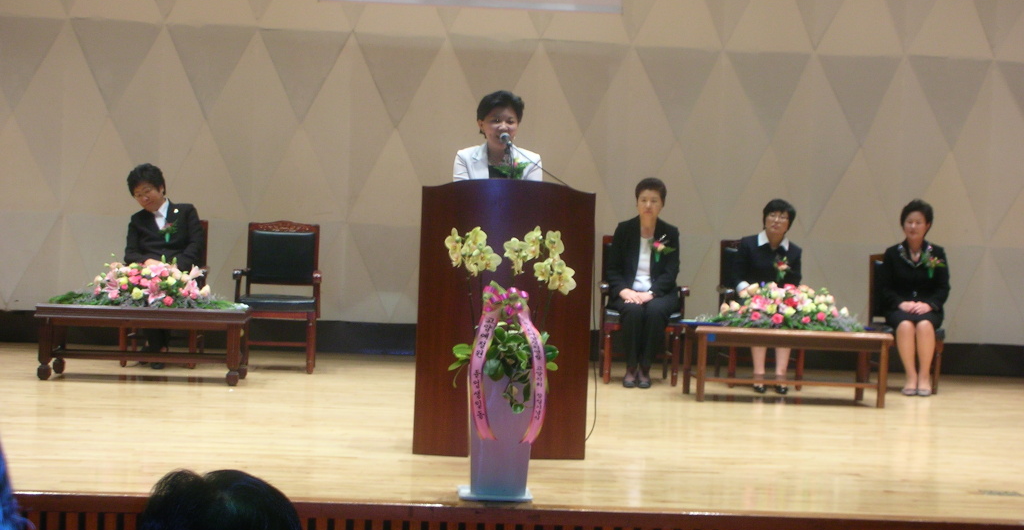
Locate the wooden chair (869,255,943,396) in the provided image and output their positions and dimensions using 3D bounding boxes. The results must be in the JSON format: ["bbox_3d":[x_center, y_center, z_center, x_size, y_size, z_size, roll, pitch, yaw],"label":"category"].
[{"bbox_3d":[2.538,0.360,11.682,0.430,0.890,0.540,2,2,0],"label":"wooden chair"}]

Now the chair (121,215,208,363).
[{"bbox_3d":[-2.208,0.168,11.551,0.550,0.935,0.580,2,2,-2],"label":"chair"}]

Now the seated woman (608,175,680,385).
[{"bbox_3d":[0.829,0.104,11.446,0.460,1.290,0.720,2,2,7],"label":"seated woman"}]

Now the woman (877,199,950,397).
[{"bbox_3d":[2.554,0.204,11.557,0.460,1.210,0.700,2,2,6],"label":"woman"}]

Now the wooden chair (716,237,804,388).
[{"bbox_3d":[1.648,0.306,11.970,0.570,0.970,0.610,2,1,-4],"label":"wooden chair"}]

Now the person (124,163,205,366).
[{"bbox_3d":[-2.212,0.007,11.477,0.470,1.260,0.720,2,2,-1],"label":"person"}]

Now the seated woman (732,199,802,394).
[{"bbox_3d":[1.609,0.183,11.428,0.450,1.190,0.720,2,2,5],"label":"seated woman"}]

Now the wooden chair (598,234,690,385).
[{"bbox_3d":[0.852,0.279,11.870,0.570,0.970,0.610,2,1,-3],"label":"wooden chair"}]

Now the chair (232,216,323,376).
[{"bbox_3d":[-1.473,0.196,11.521,0.550,0.935,0.580,2,2,-3],"label":"chair"}]

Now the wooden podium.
[{"bbox_3d":[-0.042,0.227,8.000,0.750,1.200,0.520,2,1,-3],"label":"wooden podium"}]

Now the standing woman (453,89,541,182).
[{"bbox_3d":[-0.086,0.005,8.420,0.470,1.620,0.340,2,1,-3],"label":"standing woman"}]

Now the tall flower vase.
[{"bbox_3d":[-0.057,0.623,6.659,0.265,0.450,0.265,2,2,-5],"label":"tall flower vase"}]

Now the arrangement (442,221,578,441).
[{"bbox_3d":[-0.006,0.256,6.730,0.480,0.790,0.380,2,1,-3],"label":"arrangement"}]

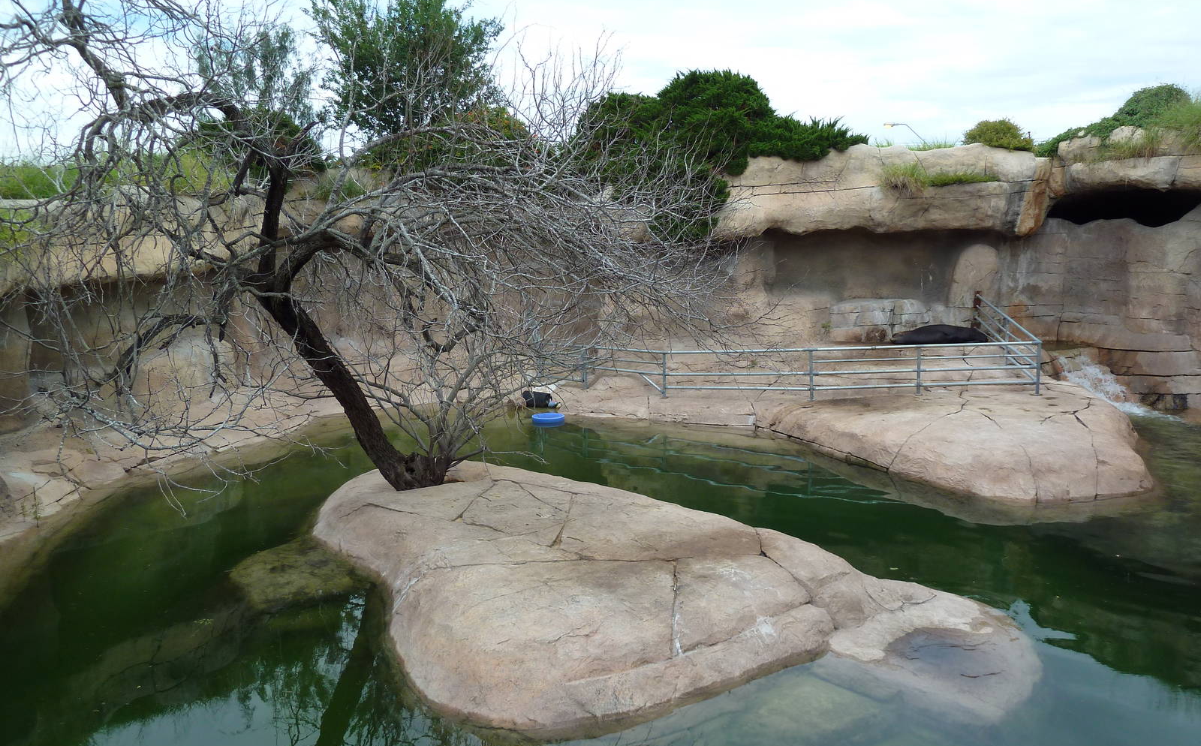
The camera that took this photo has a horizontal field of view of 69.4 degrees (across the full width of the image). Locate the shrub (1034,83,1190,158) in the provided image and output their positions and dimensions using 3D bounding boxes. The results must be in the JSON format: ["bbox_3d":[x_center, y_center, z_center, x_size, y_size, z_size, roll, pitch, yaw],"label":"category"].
[{"bbox_3d":[11.448,-5.635,19.400,3.300,1.550,1.800,-1,7,0],"label":"shrub"}]

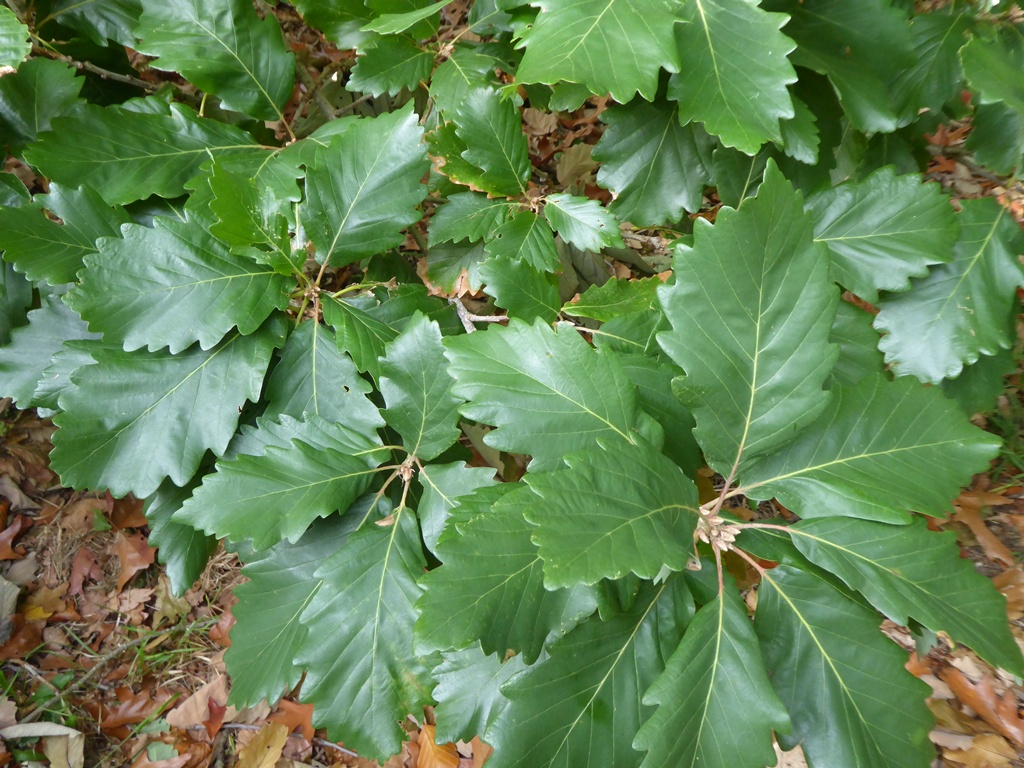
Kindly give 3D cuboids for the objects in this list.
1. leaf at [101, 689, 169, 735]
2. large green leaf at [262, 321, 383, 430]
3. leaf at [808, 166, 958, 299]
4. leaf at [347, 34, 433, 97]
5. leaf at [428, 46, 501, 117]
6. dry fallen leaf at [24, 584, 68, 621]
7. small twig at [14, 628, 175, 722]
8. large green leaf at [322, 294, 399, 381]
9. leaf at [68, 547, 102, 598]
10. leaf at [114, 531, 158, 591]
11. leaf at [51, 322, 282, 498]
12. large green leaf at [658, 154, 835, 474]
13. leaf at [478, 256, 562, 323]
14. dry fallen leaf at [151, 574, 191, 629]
[{"bbox_3d":[-0.397,0.344,1.031,0.071,0.022,0.050,-15,55,-11],"label":"leaf"},{"bbox_3d":[-0.174,0.000,0.880,0.115,0.030,0.125,-6,71,-2],"label":"large green leaf"},{"bbox_3d":[0.366,-0.145,0.970,0.166,0.035,0.135,-3,69,-7],"label":"leaf"},{"bbox_3d":[-0.148,-0.384,1.190,0.114,0.025,0.070,-25,70,-10],"label":"leaf"},{"bbox_3d":[-0.057,-0.345,1.120,0.086,0.025,0.120,-20,62,-11],"label":"leaf"},{"bbox_3d":[-0.516,0.241,1.081,0.048,0.015,0.042,-12,54,-9],"label":"dry fallen leaf"},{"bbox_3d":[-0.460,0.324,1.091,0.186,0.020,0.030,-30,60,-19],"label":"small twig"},{"bbox_3d":[-0.135,-0.050,0.890,0.091,0.025,0.060,39,73,0],"label":"large green leaf"},{"bbox_3d":[-0.481,0.213,1.100,0.035,0.018,0.062,-3,53,-2],"label":"leaf"},{"bbox_3d":[-0.428,0.201,1.112,0.046,0.025,0.075,-9,55,-14],"label":"leaf"},{"bbox_3d":[-0.271,0.010,0.764,0.216,0.045,0.151,-30,63,5],"label":"leaf"},{"bbox_3d":[0.154,-0.049,0.633,0.114,0.040,0.228,10,68,4],"label":"large green leaf"},{"bbox_3d":[0.012,-0.096,0.953,0.098,0.022,0.069,36,69,17],"label":"leaf"},{"bbox_3d":[-0.400,0.255,1.146,0.045,0.020,0.072,-19,57,-13],"label":"dry fallen leaf"}]

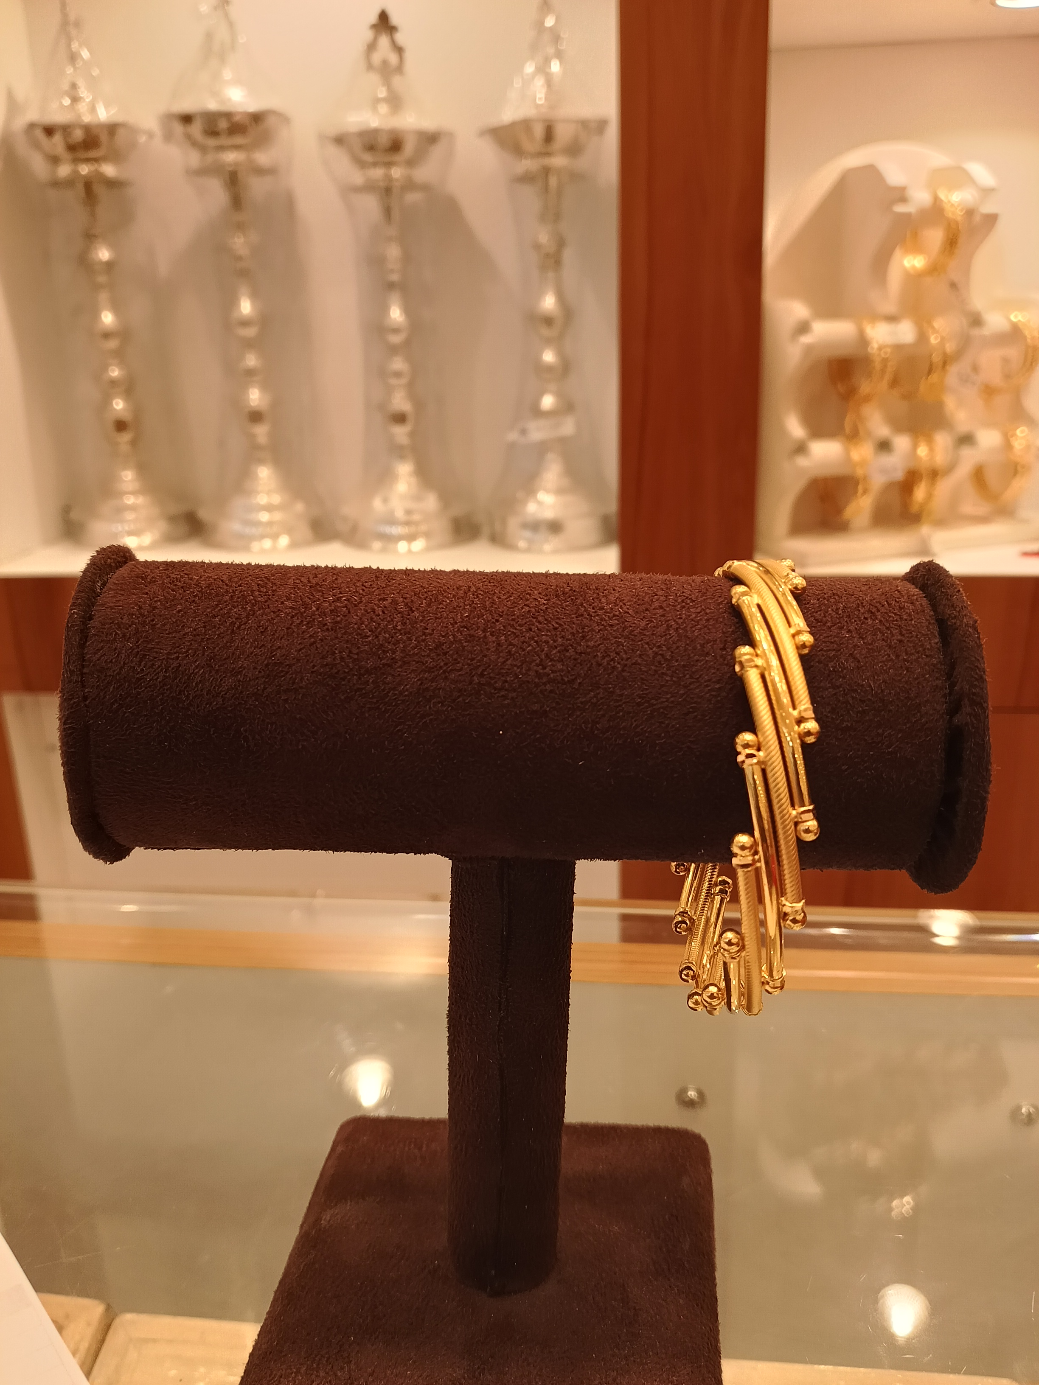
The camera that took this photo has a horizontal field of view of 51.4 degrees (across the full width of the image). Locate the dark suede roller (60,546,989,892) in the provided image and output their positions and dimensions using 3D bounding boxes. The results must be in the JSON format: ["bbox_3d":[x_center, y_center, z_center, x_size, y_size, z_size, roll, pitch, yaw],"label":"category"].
[{"bbox_3d":[0.001,0.004,0.178,0.132,0.052,0.052,1,16,2],"label":"dark suede roller"}]

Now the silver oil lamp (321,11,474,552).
[{"bbox_3d":[-0.120,-0.374,1.011,0.128,0.466,0.128,-1,15,0],"label":"silver oil lamp"}]

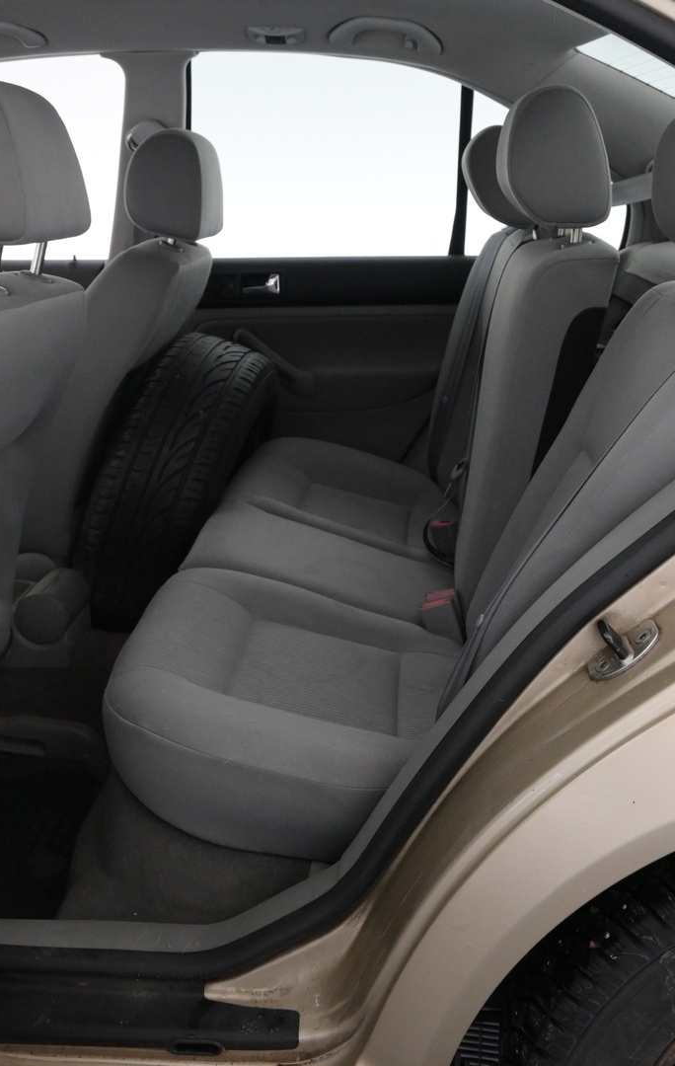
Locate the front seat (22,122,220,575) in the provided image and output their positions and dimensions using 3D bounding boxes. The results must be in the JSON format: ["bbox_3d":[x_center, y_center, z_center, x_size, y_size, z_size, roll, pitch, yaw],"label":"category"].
[{"bbox_3d":[-0.631,-0.275,2.079,0.860,0.960,0.520,1,17,5],"label":"front seat"}]

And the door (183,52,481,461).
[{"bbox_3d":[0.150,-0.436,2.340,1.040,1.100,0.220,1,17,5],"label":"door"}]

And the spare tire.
[{"bbox_3d":[-0.340,-0.103,2.106,0.210,0.630,0.630,25,17,-6],"label":"spare tire"}]

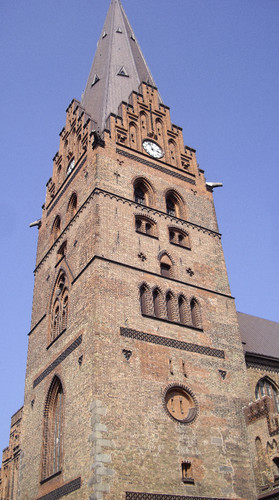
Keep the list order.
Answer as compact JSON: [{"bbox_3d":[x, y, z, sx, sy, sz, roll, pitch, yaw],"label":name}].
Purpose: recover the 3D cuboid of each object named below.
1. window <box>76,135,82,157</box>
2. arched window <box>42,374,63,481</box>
[{"bbox_3d":[-6.361,-11.189,59.469,0.400,4.179,1.007,18,-42,-25],"label":"window"},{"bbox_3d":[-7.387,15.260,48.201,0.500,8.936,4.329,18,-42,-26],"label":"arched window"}]

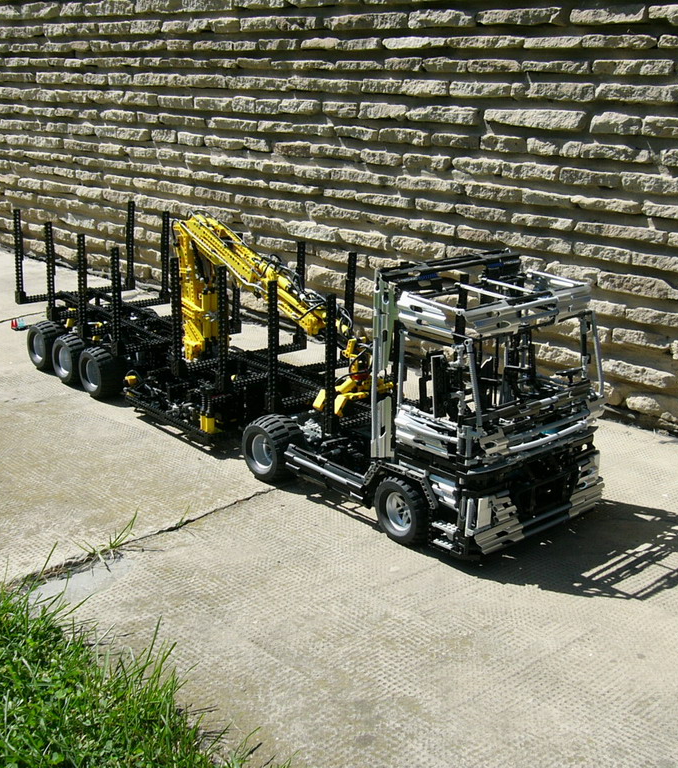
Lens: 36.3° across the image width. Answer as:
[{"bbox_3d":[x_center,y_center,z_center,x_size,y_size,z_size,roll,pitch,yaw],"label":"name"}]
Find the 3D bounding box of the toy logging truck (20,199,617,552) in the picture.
[{"bbox_3d":[-0.154,-0.106,1.849,0.302,0.377,1.327,-14,22,-40],"label":"toy logging truck"}]

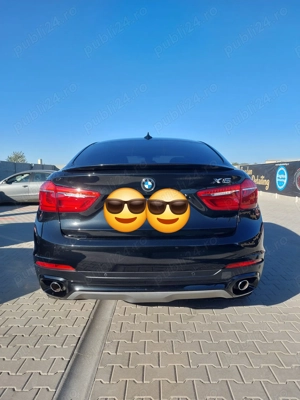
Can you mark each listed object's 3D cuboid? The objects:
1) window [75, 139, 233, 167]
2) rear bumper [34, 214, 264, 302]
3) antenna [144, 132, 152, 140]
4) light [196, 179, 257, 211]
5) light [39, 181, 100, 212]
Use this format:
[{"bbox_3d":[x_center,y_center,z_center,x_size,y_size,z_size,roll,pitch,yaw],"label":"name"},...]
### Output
[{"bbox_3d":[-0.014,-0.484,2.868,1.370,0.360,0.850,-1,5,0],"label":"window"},{"bbox_3d":[-0.005,0.416,2.407,1.920,0.640,0.540,-1,5,0],"label":"rear bumper"},{"bbox_3d":[-0.023,-0.760,3.516,0.085,0.085,0.170,-1,5,0],"label":"antenna"},{"bbox_3d":[0.627,-0.040,2.329,0.550,0.240,0.270,-1,5,-10],"label":"light"},{"bbox_3d":[-0.653,-0.028,2.324,0.550,0.240,0.270,0,5,10],"label":"light"}]

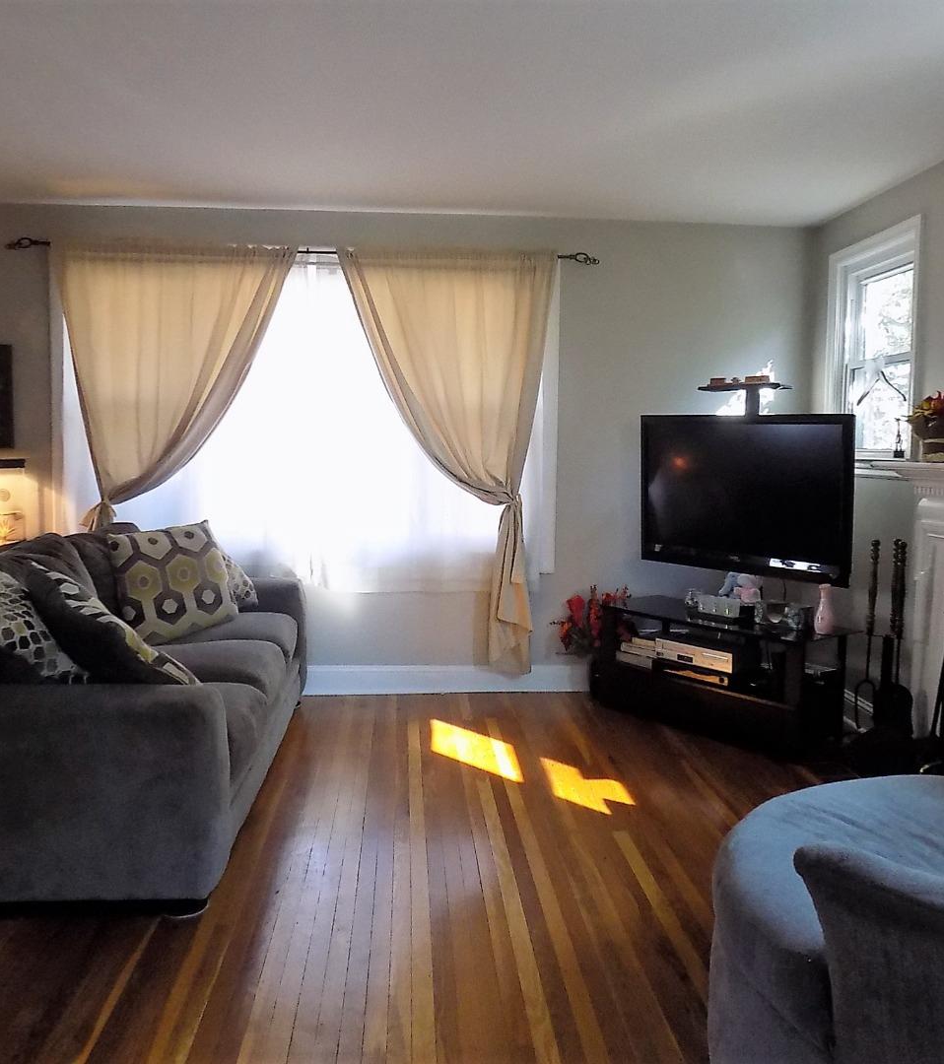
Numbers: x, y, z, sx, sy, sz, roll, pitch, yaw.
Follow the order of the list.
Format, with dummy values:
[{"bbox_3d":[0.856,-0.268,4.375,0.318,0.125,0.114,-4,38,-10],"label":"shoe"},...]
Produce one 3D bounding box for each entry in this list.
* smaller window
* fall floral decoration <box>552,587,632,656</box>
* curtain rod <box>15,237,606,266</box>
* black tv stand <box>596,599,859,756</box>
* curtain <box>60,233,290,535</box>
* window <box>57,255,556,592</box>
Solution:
[{"bbox_3d":[1.821,-0.825,4.297,0.110,1.030,0.840,0,5,-4],"label":"smaller window"},{"bbox_3d":[0.610,0.445,4.765,0.380,0.355,0.220,0,5,-4],"label":"fall floral decoration"},{"bbox_3d":[-0.808,-1.367,4.616,2.880,0.065,0.090,0,5,-4],"label":"curtain rod"},{"bbox_3d":[1.135,0.642,4.430,0.440,0.500,1.200,-3,6,-39],"label":"black tv stand"},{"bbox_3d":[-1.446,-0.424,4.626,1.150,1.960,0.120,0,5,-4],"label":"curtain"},{"bbox_3d":[-0.745,-0.522,4.718,2.300,1.670,0.070,0,5,-4],"label":"window"}]

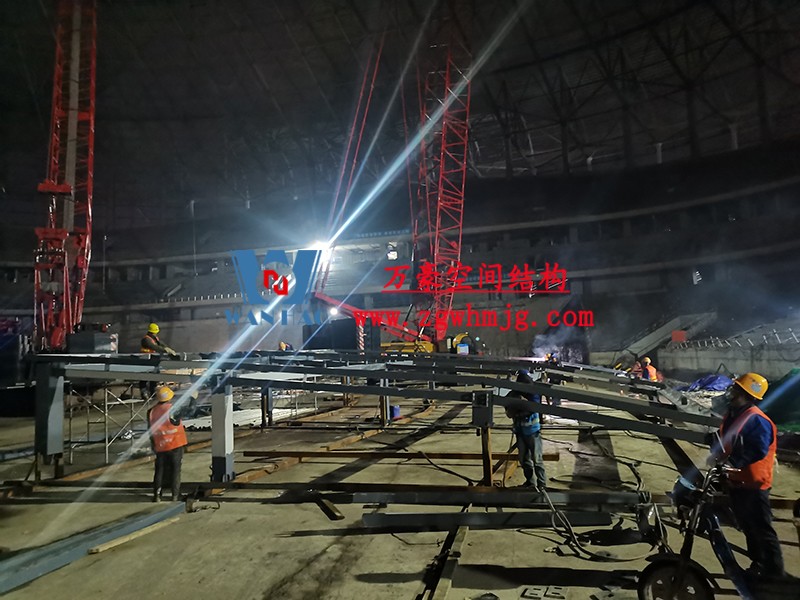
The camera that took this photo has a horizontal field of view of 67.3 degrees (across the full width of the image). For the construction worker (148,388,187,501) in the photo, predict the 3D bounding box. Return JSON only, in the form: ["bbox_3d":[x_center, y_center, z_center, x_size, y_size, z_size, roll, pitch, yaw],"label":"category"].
[{"bbox_3d":[-3.335,2.010,8.618,0.540,1.640,0.460,-4,-4,27],"label":"construction worker"}]

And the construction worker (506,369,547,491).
[{"bbox_3d":[1.818,1.830,8.672,0.480,1.720,0.500,-2,-4,11],"label":"construction worker"}]

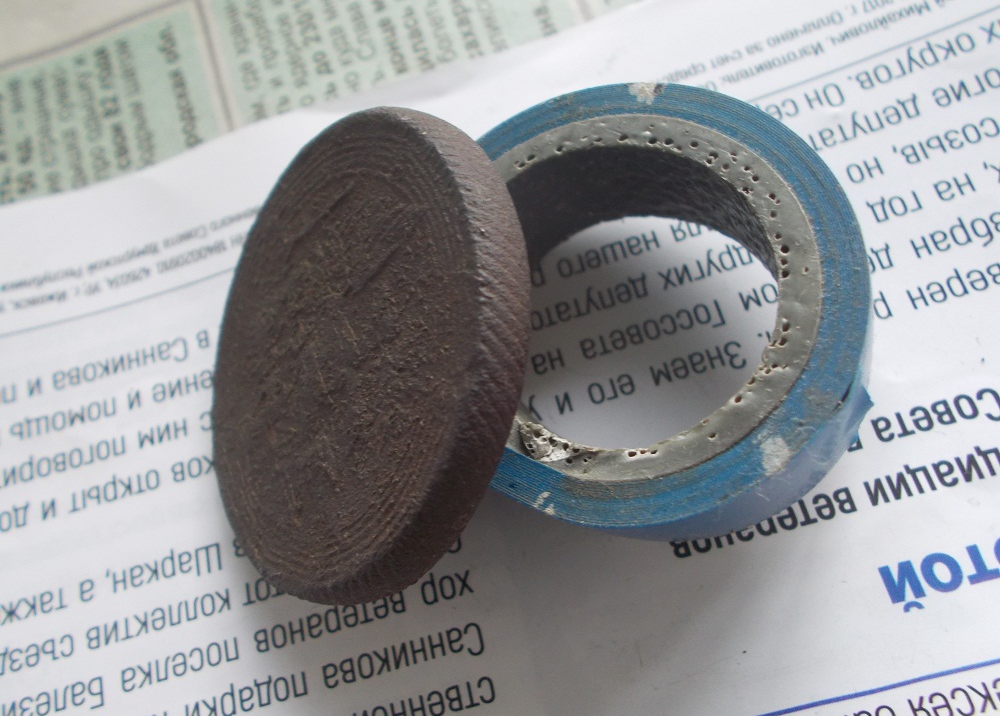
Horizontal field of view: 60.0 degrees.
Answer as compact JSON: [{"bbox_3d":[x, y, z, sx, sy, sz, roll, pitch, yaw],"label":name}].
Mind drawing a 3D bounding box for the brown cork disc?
[{"bbox_3d":[-0.015,-0.001,0.085,0.047,0.005,0.047,-12,73,45],"label":"brown cork disc"}]

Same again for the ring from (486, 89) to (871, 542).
[{"bbox_3d":[0.012,-0.004,0.084,0.042,0.015,0.042,-5,72,16],"label":"ring"}]

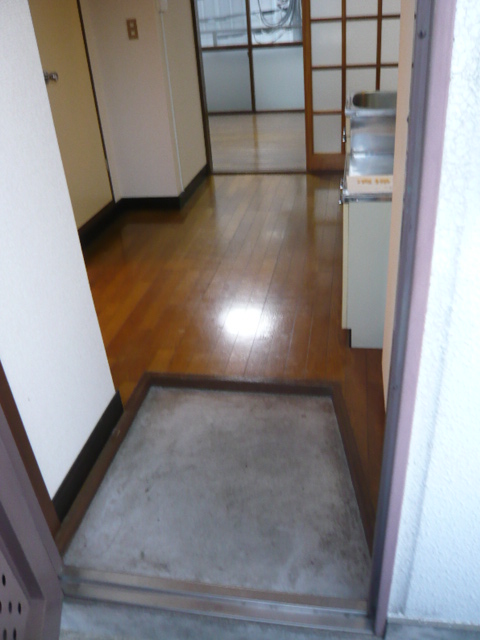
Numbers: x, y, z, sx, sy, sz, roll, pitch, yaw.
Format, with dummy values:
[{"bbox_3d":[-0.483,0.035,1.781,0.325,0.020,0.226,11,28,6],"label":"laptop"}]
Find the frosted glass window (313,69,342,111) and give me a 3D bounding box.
[{"bbox_3d":[0.739,-1.929,4.359,0.242,0.328,0.020,1,29,11],"label":"frosted glass window"}]

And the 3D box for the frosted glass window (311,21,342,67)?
[{"bbox_3d":[0.706,-2.235,4.193,0.242,0.325,0.020,1,29,11],"label":"frosted glass window"}]

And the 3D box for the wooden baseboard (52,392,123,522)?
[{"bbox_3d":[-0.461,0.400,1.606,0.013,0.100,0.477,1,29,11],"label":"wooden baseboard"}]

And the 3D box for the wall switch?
[{"bbox_3d":[-0.722,-1.946,3.471,0.069,0.119,0.012,1,29,11],"label":"wall switch"}]

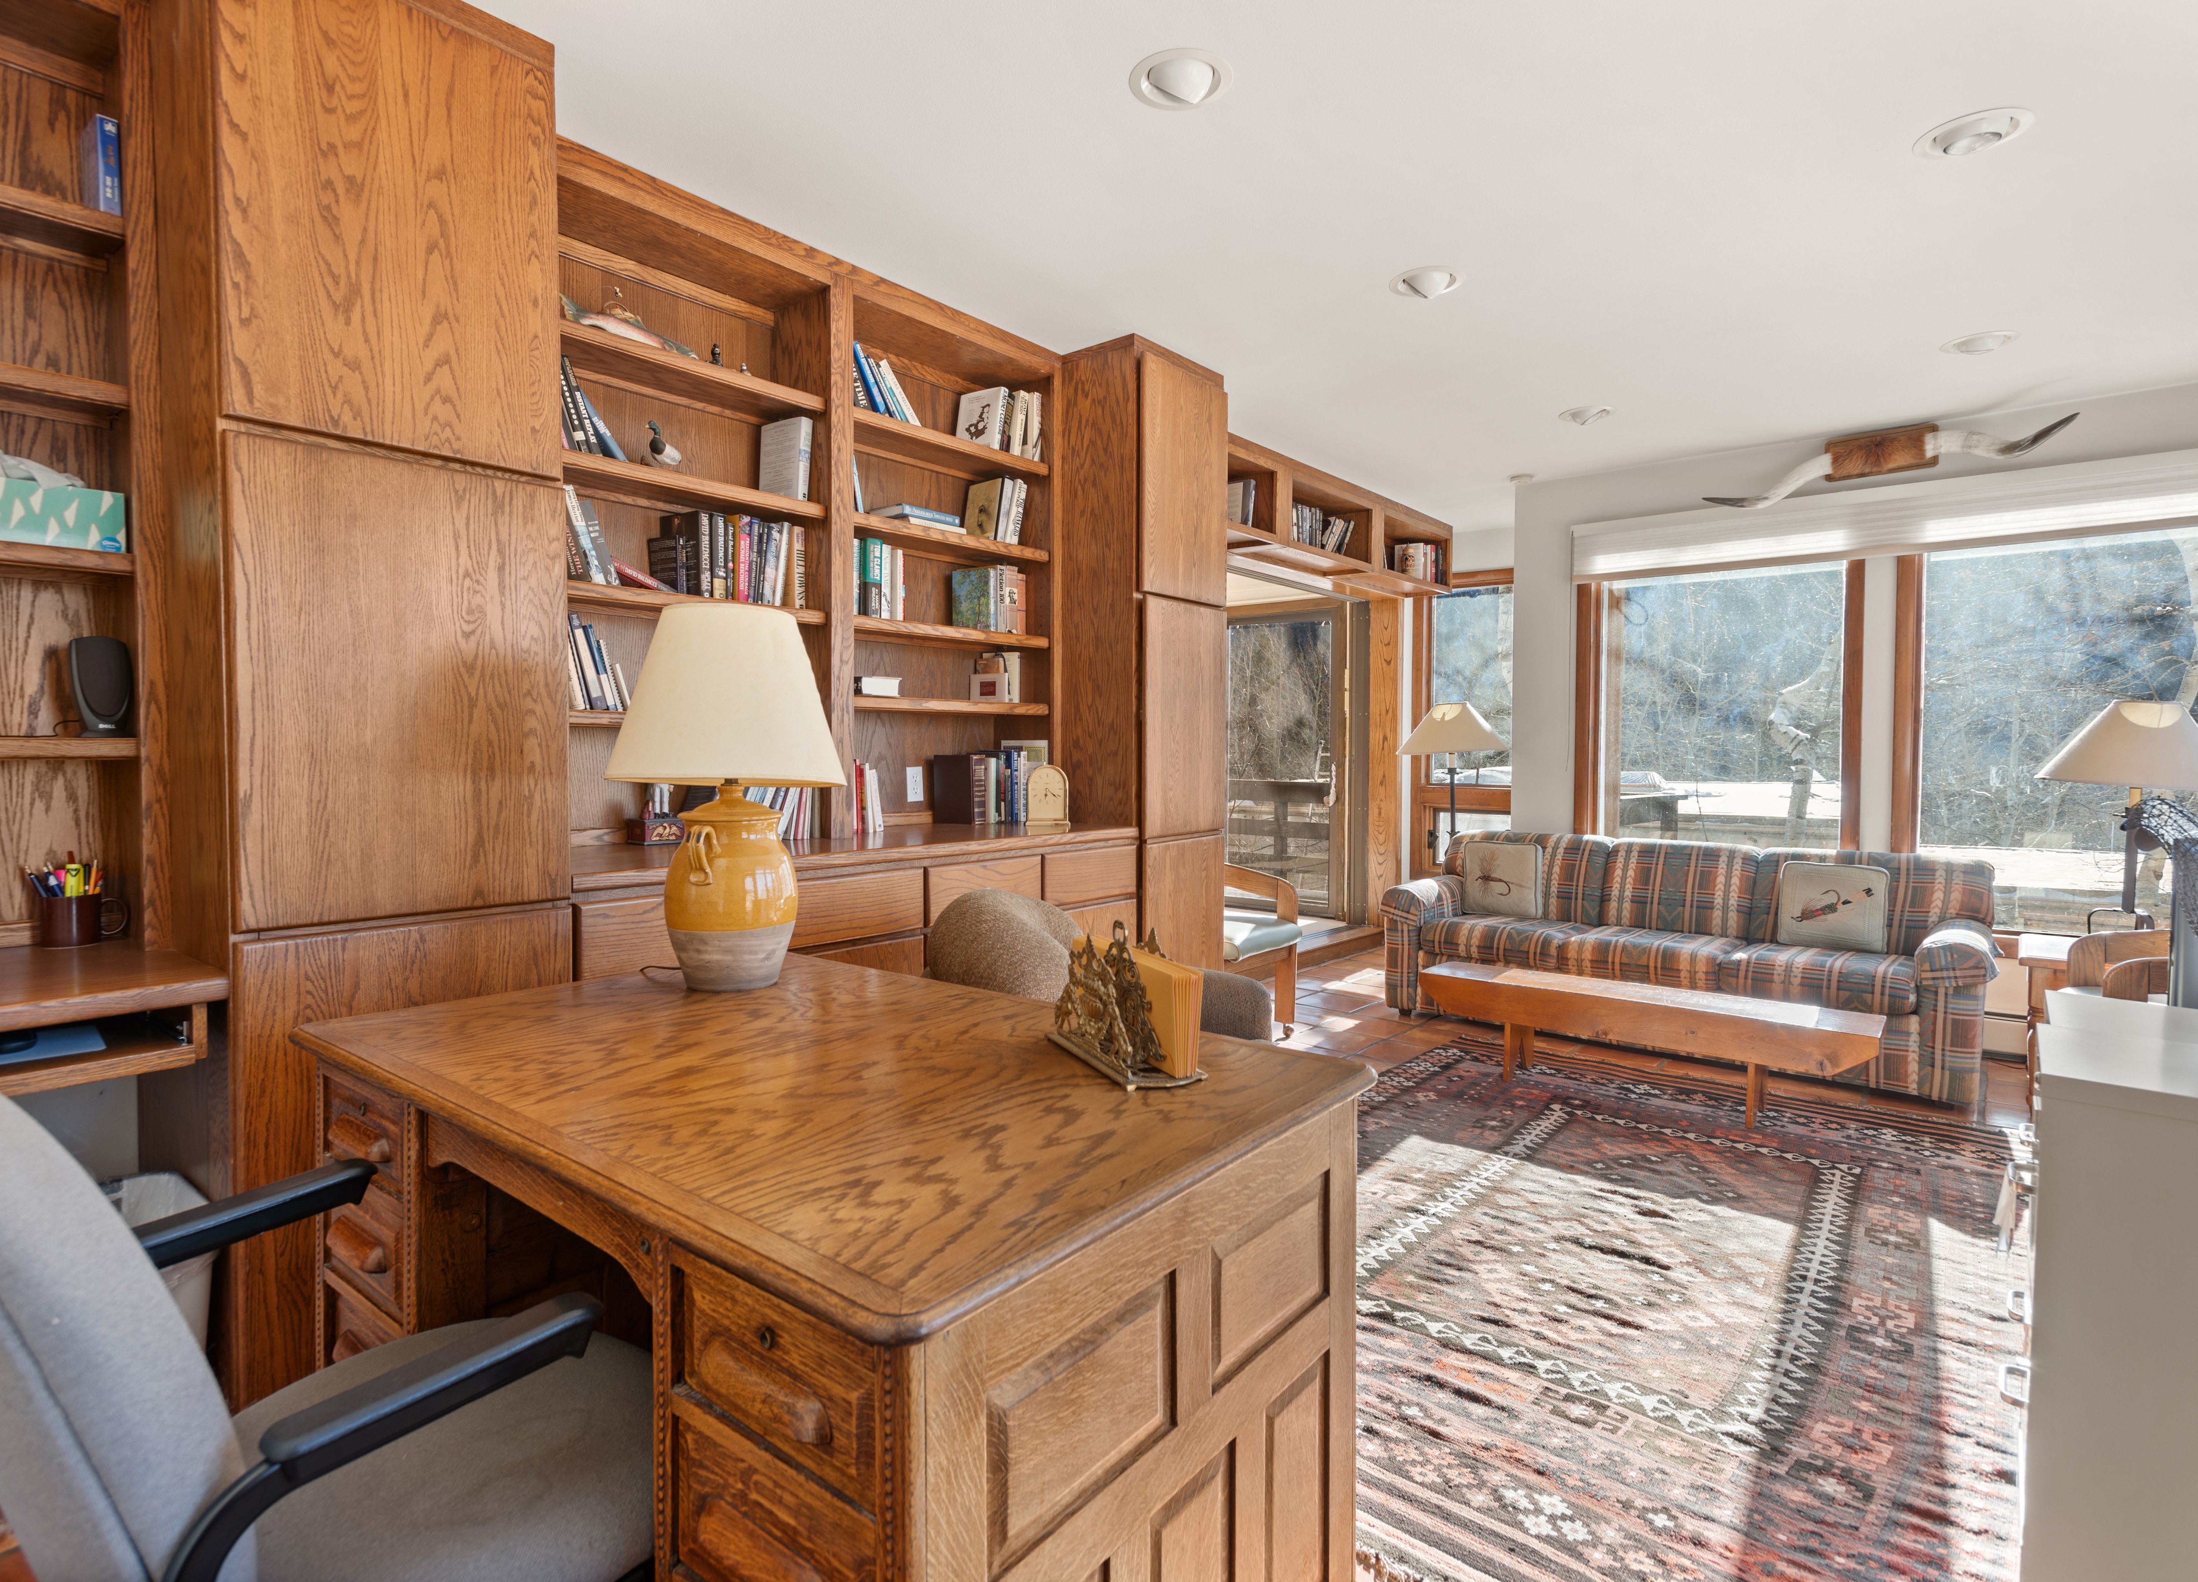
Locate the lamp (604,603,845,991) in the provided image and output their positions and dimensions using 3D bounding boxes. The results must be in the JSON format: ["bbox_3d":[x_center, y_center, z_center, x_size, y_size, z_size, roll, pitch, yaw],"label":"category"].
[{"bbox_3d":[-0.674,0.000,2.041,0.412,0.675,0.412,1,2,39],"label":"lamp"}]

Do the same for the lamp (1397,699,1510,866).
[{"bbox_3d":[1.878,-0.047,5.927,0.532,0.836,0.532,1,2,39],"label":"lamp"}]

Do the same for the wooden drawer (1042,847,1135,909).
[{"bbox_3d":[-0.163,0.245,3.466,0.380,0.143,0.435,2,2,38],"label":"wooden drawer"}]

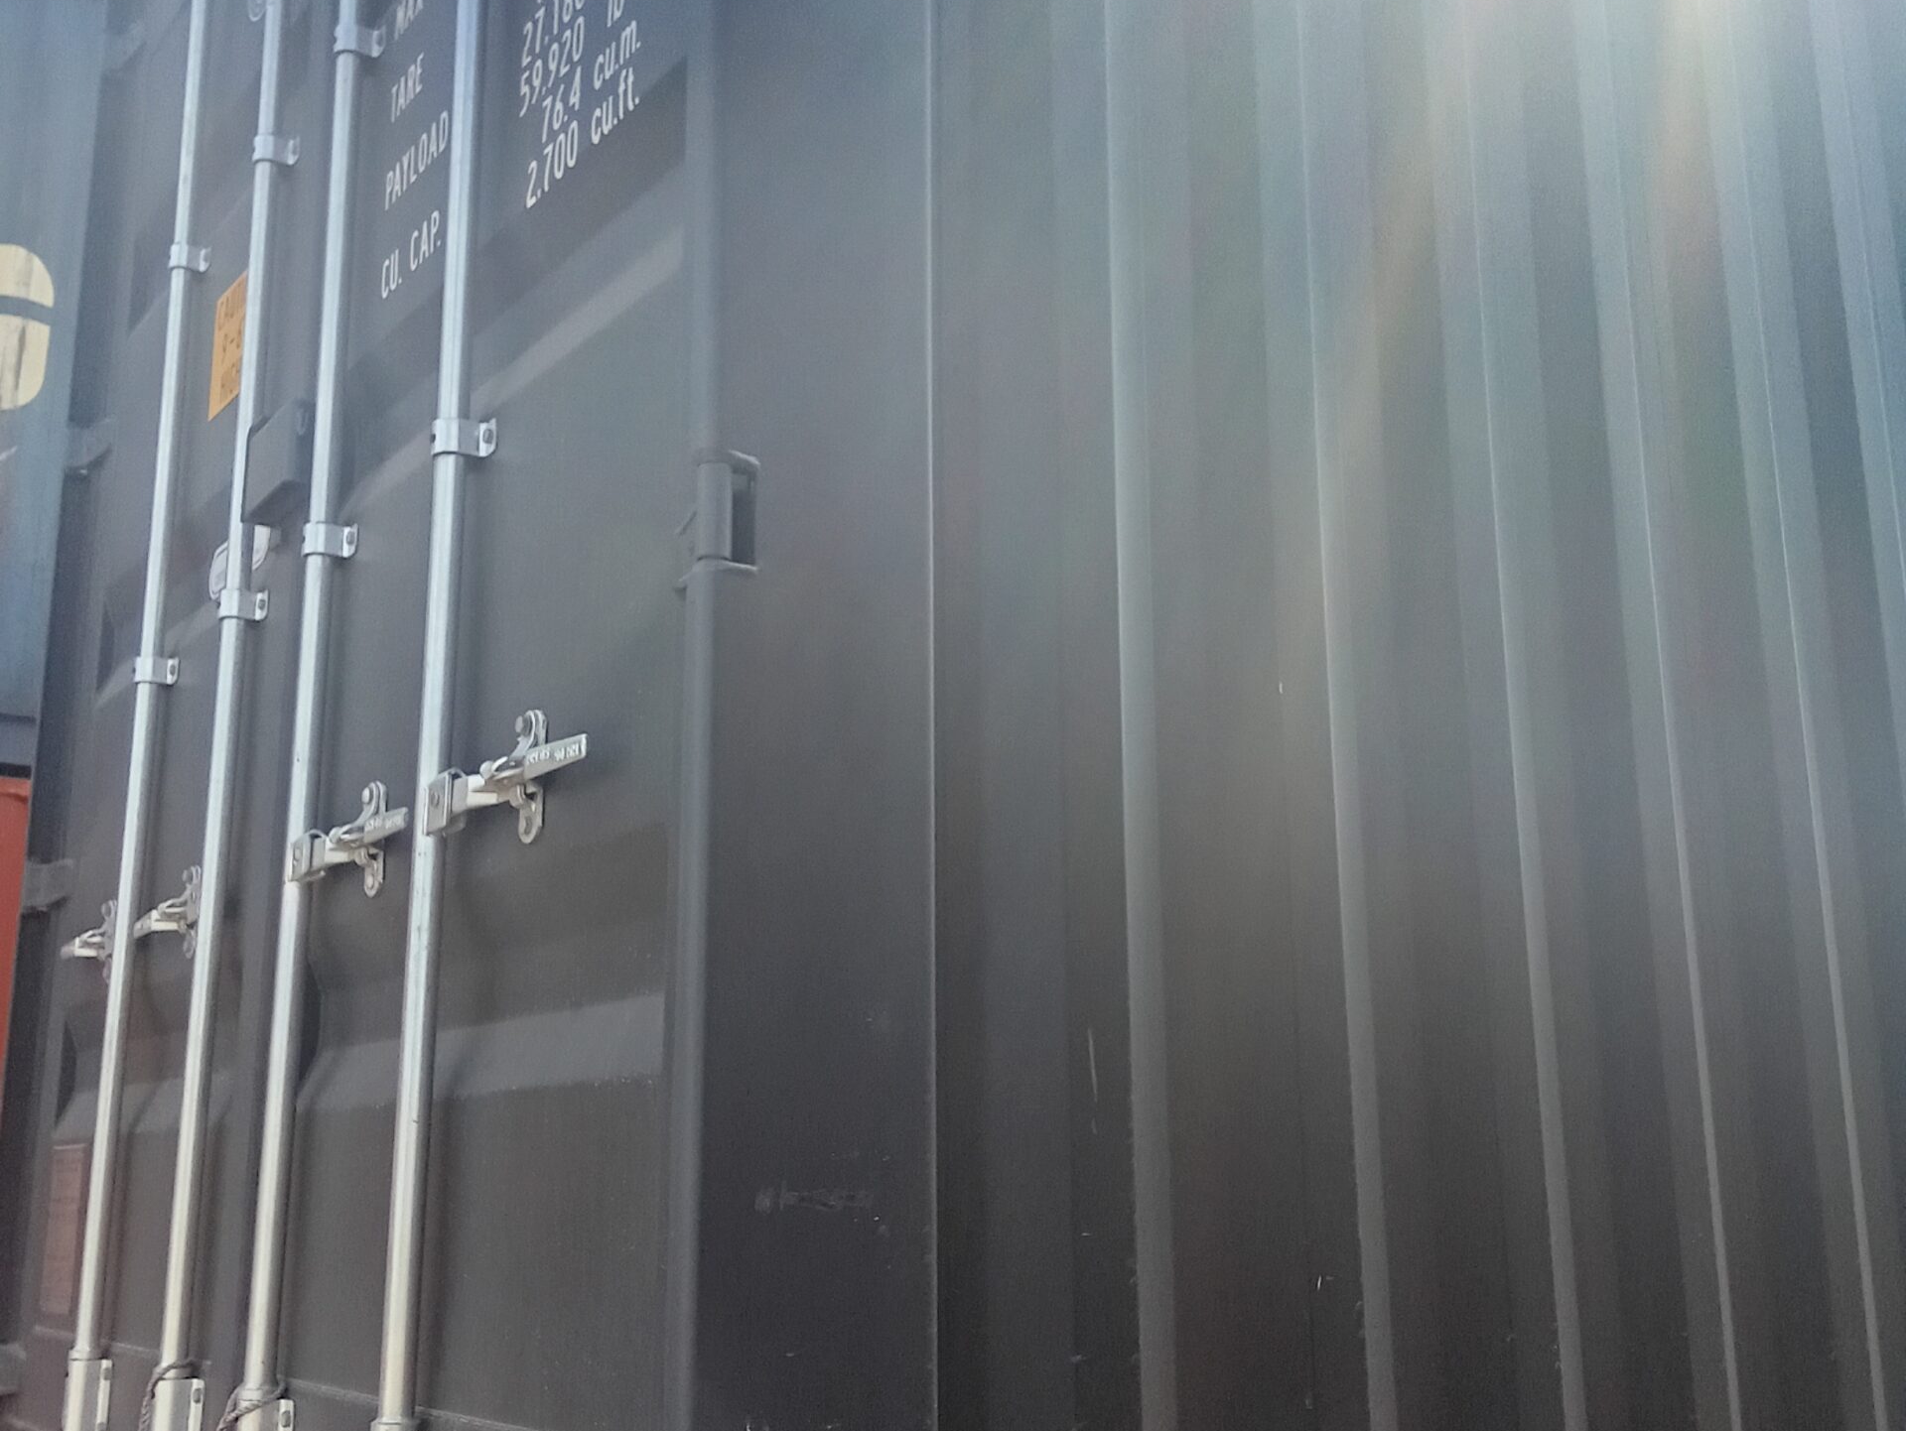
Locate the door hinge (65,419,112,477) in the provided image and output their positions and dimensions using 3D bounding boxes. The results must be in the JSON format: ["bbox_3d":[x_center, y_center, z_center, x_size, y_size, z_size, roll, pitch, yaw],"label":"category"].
[{"bbox_3d":[-1.578,-0.505,3.736,0.055,0.090,0.144,9,-16,-35],"label":"door hinge"}]

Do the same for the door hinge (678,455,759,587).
[{"bbox_3d":[-0.223,-0.156,1.756,0.053,0.092,0.142,9,-16,-35],"label":"door hinge"}]

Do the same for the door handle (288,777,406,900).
[{"bbox_3d":[-0.689,0.144,2.343,0.060,0.134,0.400,9,-16,-35],"label":"door handle"}]

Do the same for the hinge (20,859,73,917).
[{"bbox_3d":[-1.572,0.291,3.552,0.055,0.090,0.142,9,-16,-35],"label":"hinge"}]

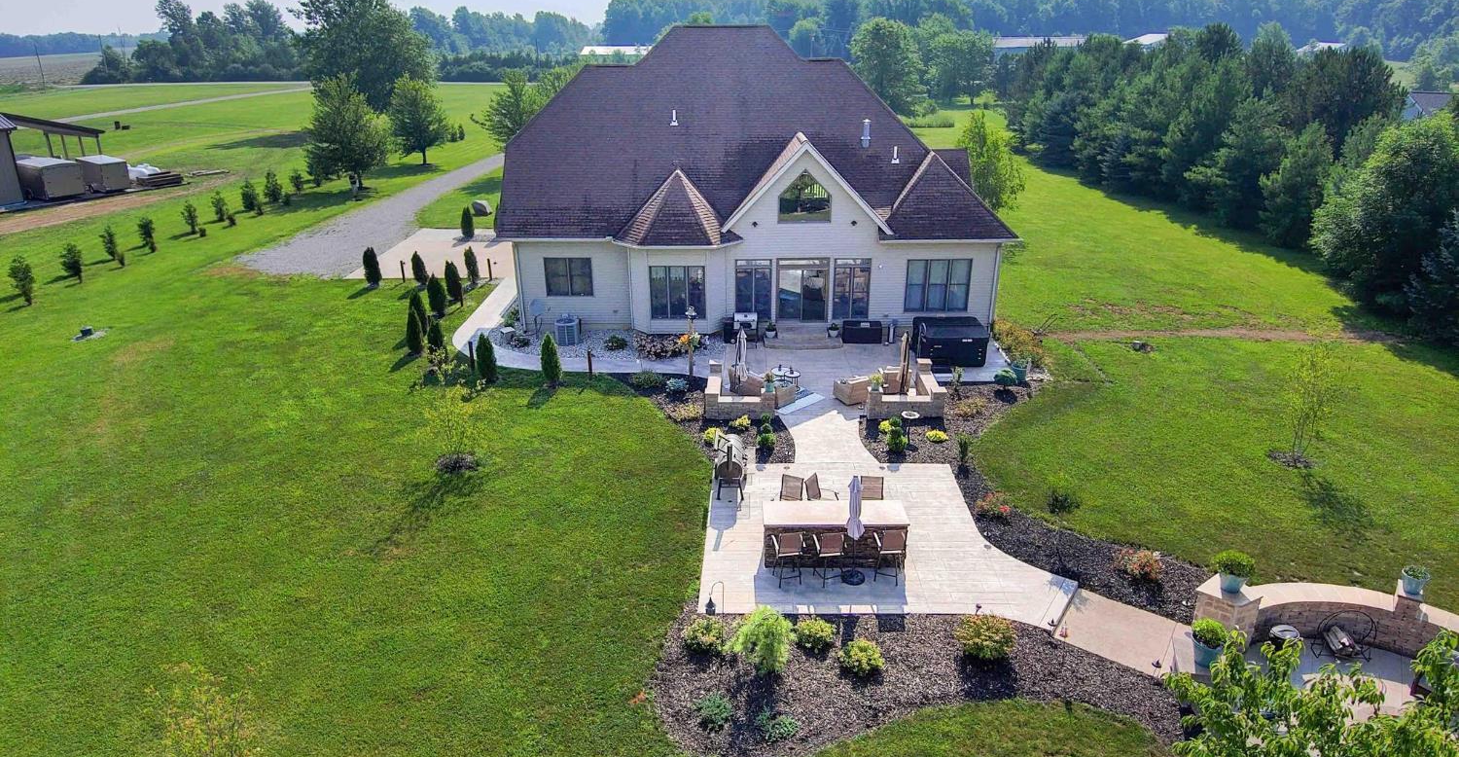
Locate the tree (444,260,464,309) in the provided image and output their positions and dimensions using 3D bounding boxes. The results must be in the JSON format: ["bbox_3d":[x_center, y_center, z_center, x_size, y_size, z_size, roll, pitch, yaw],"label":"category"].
[{"bbox_3d":[-10.988,-3.845,35.213,0.680,1.760,0.680,0,23,1],"label":"tree"}]

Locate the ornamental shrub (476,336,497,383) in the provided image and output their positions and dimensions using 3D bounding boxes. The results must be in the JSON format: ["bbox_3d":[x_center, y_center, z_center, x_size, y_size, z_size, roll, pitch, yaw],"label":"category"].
[{"bbox_3d":[-7.428,-0.618,27.013,0.620,1.520,0.620,0,21,1],"label":"ornamental shrub"}]

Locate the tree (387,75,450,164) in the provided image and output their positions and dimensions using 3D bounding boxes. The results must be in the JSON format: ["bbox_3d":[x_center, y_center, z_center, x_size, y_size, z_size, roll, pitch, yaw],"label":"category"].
[{"bbox_3d":[-23.050,-19.101,65.493,4.500,6.400,4.400,0,23,1],"label":"tree"}]

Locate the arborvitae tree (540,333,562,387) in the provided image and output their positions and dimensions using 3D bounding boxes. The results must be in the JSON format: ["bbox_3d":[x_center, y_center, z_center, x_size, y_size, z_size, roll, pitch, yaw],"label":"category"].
[{"bbox_3d":[-5.549,-0.576,27.361,0.660,1.780,0.660,0,23,1],"label":"arborvitae tree"}]

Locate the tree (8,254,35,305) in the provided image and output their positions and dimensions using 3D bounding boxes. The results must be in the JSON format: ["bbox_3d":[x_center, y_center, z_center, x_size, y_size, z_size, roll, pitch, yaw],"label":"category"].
[{"bbox_3d":[-28.467,-4.025,35.608,0.920,1.950,0.920,0,21,1],"label":"tree"}]

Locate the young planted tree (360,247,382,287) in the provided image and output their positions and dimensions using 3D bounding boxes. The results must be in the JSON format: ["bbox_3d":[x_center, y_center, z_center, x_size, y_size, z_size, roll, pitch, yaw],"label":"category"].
[{"bbox_3d":[-15.175,-4.750,37.456,0.720,1.780,0.720,0,21,1],"label":"young planted tree"}]

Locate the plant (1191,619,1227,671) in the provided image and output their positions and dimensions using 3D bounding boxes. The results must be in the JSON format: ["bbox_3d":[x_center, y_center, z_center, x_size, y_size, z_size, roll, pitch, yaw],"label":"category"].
[{"bbox_3d":[8.765,4.863,16.174,0.640,0.850,0.640,0,23,1],"label":"plant"}]

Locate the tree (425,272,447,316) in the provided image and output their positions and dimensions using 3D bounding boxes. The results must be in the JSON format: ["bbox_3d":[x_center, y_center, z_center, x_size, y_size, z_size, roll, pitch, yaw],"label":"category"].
[{"bbox_3d":[-11.111,-3.176,33.499,0.740,1.650,0.740,0,21,1],"label":"tree"}]

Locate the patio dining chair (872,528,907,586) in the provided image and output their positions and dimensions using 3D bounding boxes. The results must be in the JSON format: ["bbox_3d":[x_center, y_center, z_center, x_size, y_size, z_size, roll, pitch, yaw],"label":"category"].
[{"bbox_3d":[3.072,3.305,17.110,0.620,1.220,0.650,-2,21,-5],"label":"patio dining chair"}]

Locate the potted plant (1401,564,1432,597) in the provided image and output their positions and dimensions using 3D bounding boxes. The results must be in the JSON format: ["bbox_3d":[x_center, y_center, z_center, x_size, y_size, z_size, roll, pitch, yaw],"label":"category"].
[{"bbox_3d":[12.772,3.769,16.497,0.500,0.540,0.500,0,23,1],"label":"potted plant"}]

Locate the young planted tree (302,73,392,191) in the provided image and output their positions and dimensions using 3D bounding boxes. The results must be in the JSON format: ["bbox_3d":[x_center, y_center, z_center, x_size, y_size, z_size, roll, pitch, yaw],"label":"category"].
[{"bbox_3d":[-24.435,-15.716,56.527,5.400,7.200,5.300,0,23,1],"label":"young planted tree"}]

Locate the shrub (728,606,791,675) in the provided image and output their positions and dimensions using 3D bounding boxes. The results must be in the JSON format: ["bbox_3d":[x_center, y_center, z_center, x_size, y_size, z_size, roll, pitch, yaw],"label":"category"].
[{"bbox_3d":[0.497,4.350,14.826,1.050,1.060,1.050,0,21,1],"label":"shrub"}]

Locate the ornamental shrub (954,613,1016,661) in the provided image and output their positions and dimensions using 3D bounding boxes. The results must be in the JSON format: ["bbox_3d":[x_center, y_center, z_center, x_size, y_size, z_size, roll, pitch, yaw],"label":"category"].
[{"bbox_3d":[4.389,4.407,15.182,1.040,0.640,1.040,0,21,1],"label":"ornamental shrub"}]

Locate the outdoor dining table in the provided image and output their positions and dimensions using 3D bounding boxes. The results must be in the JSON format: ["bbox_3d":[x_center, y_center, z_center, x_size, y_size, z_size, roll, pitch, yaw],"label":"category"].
[{"bbox_3d":[2.096,3.149,17.738,2.845,1.070,1.010,0,21,1],"label":"outdoor dining table"}]

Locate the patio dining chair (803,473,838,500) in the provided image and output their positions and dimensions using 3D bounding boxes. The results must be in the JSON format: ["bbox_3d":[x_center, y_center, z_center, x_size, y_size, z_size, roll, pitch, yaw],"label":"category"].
[{"bbox_3d":[2.044,2.630,19.202,0.660,0.980,0.600,9,23,24],"label":"patio dining chair"}]

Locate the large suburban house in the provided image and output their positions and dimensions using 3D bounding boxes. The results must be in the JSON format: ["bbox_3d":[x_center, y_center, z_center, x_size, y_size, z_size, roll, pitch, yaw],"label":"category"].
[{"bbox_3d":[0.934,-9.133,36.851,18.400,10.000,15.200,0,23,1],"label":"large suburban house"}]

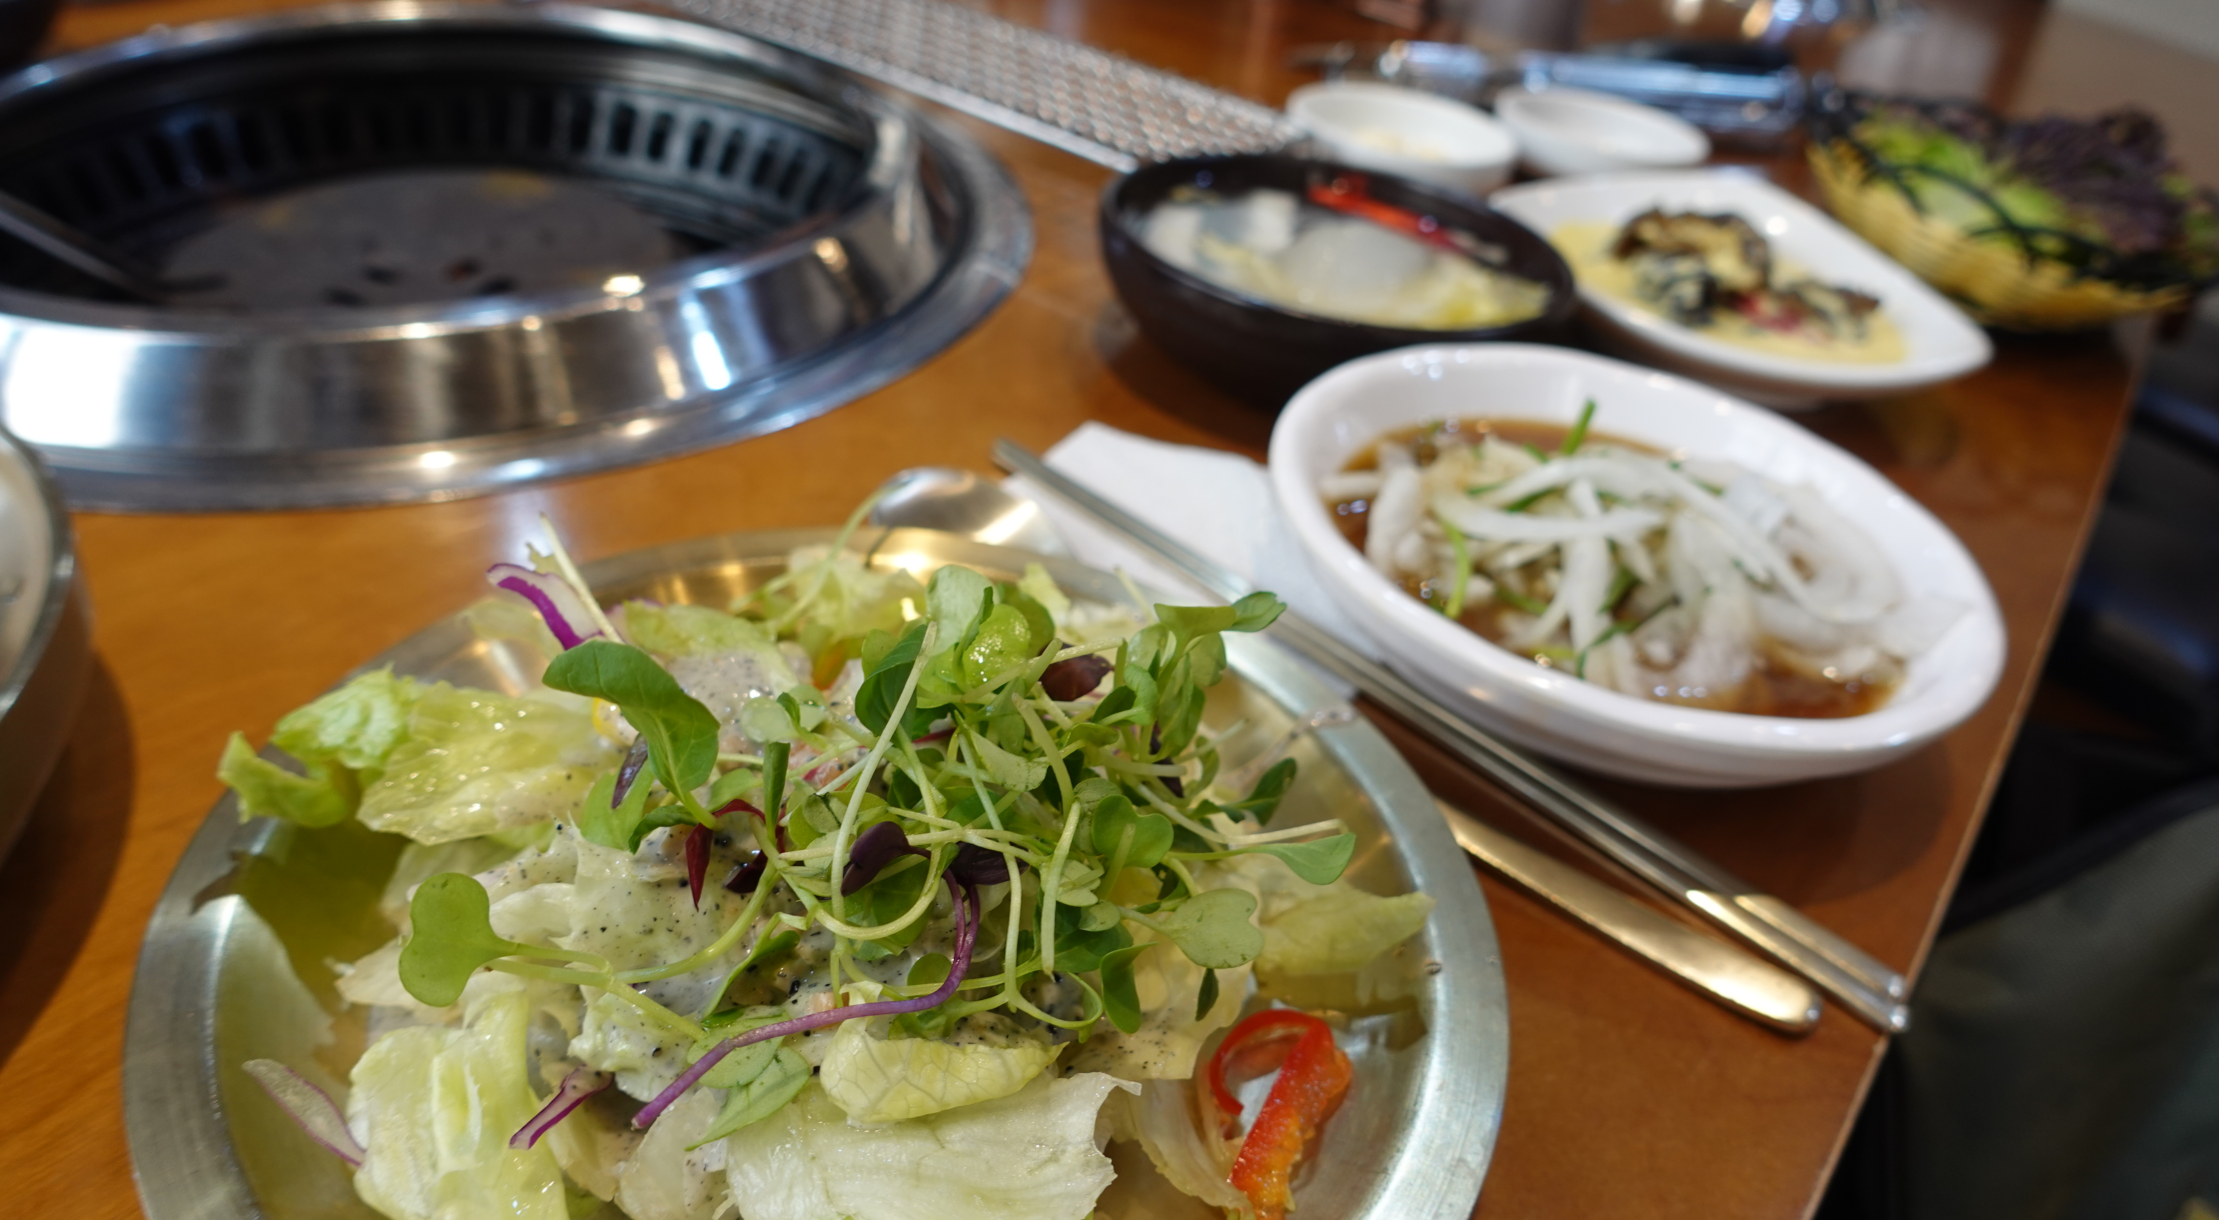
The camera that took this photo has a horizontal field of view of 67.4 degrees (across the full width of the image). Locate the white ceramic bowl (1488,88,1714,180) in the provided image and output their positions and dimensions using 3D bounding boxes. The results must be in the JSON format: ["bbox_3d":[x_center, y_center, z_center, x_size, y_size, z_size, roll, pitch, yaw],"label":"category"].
[{"bbox_3d":[0.172,-0.161,0.591,0.077,0.026,0.077,9,36,0],"label":"white ceramic bowl"}]

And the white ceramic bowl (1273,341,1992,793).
[{"bbox_3d":[0.105,-0.007,0.353,0.143,0.037,0.151,-17,43,-32],"label":"white ceramic bowl"}]

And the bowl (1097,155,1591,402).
[{"bbox_3d":[0.057,-0.083,0.445,0.122,0.041,0.118,6,36,-4],"label":"bowl"}]

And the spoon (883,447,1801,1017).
[{"bbox_3d":[0.036,0.018,0.321,0.210,0.018,0.042,30,41,27],"label":"spoon"}]

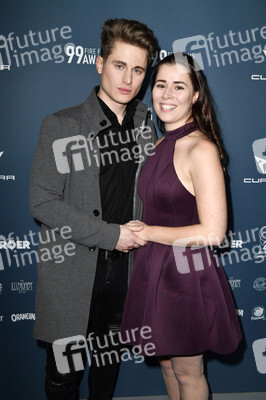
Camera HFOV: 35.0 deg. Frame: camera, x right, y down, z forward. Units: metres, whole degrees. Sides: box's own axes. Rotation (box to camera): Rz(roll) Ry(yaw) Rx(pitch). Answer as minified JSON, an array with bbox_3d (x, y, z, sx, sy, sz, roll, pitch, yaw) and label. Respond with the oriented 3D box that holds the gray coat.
[{"bbox_3d":[-0.136,0.059,1.580,0.520,0.930,0.330,-5,14,-26],"label":"gray coat"}]

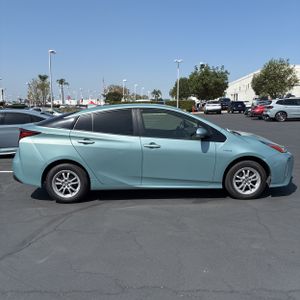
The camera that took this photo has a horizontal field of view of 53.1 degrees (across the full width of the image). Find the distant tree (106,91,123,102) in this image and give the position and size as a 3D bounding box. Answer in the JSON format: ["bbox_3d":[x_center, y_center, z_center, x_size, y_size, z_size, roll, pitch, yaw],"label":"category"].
[{"bbox_3d":[-9.775,-13.627,80.860,4.689,4.691,4.689,0,9,0],"label":"distant tree"}]

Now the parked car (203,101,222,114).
[{"bbox_3d":[8.415,-5.751,40.428,1.920,1.670,4.700,1,9,8],"label":"parked car"}]

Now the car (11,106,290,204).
[{"bbox_3d":[0.096,-0.071,5.272,4.570,1.480,1.800,-1,9,-2],"label":"car"}]

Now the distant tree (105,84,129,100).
[{"bbox_3d":[-9.888,-16.106,90.592,7.347,6.551,7.347,0,9,0],"label":"distant tree"}]

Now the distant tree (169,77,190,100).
[{"bbox_3d":[5.749,-10.672,57.036,4.424,6.217,4.424,0,9,0],"label":"distant tree"}]

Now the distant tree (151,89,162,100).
[{"bbox_3d":[2.555,-20.589,118.236,4.310,6.711,4.310,0,9,0],"label":"distant tree"}]

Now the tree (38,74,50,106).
[{"bbox_3d":[-31.546,-17.564,90.353,3.132,9.613,3.132,0,9,0],"label":"tree"}]

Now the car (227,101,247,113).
[{"bbox_3d":[12.451,-6.198,42.934,1.970,1.750,4.800,1,9,9],"label":"car"}]

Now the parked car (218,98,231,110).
[{"bbox_3d":[12.740,-7.806,50.954,1.980,1.920,5.200,2,9,12],"label":"parked car"}]

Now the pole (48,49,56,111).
[{"bbox_3d":[-11.824,-8.328,37.151,0.912,7.886,0.500,0,9,0],"label":"pole"}]

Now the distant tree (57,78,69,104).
[{"bbox_3d":[-26.137,-17.053,90.436,3.586,8.552,3.586,0,9,0],"label":"distant tree"}]

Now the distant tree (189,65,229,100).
[{"bbox_3d":[9.900,-10.588,50.976,6.705,7.923,6.705,0,9,0],"label":"distant tree"}]

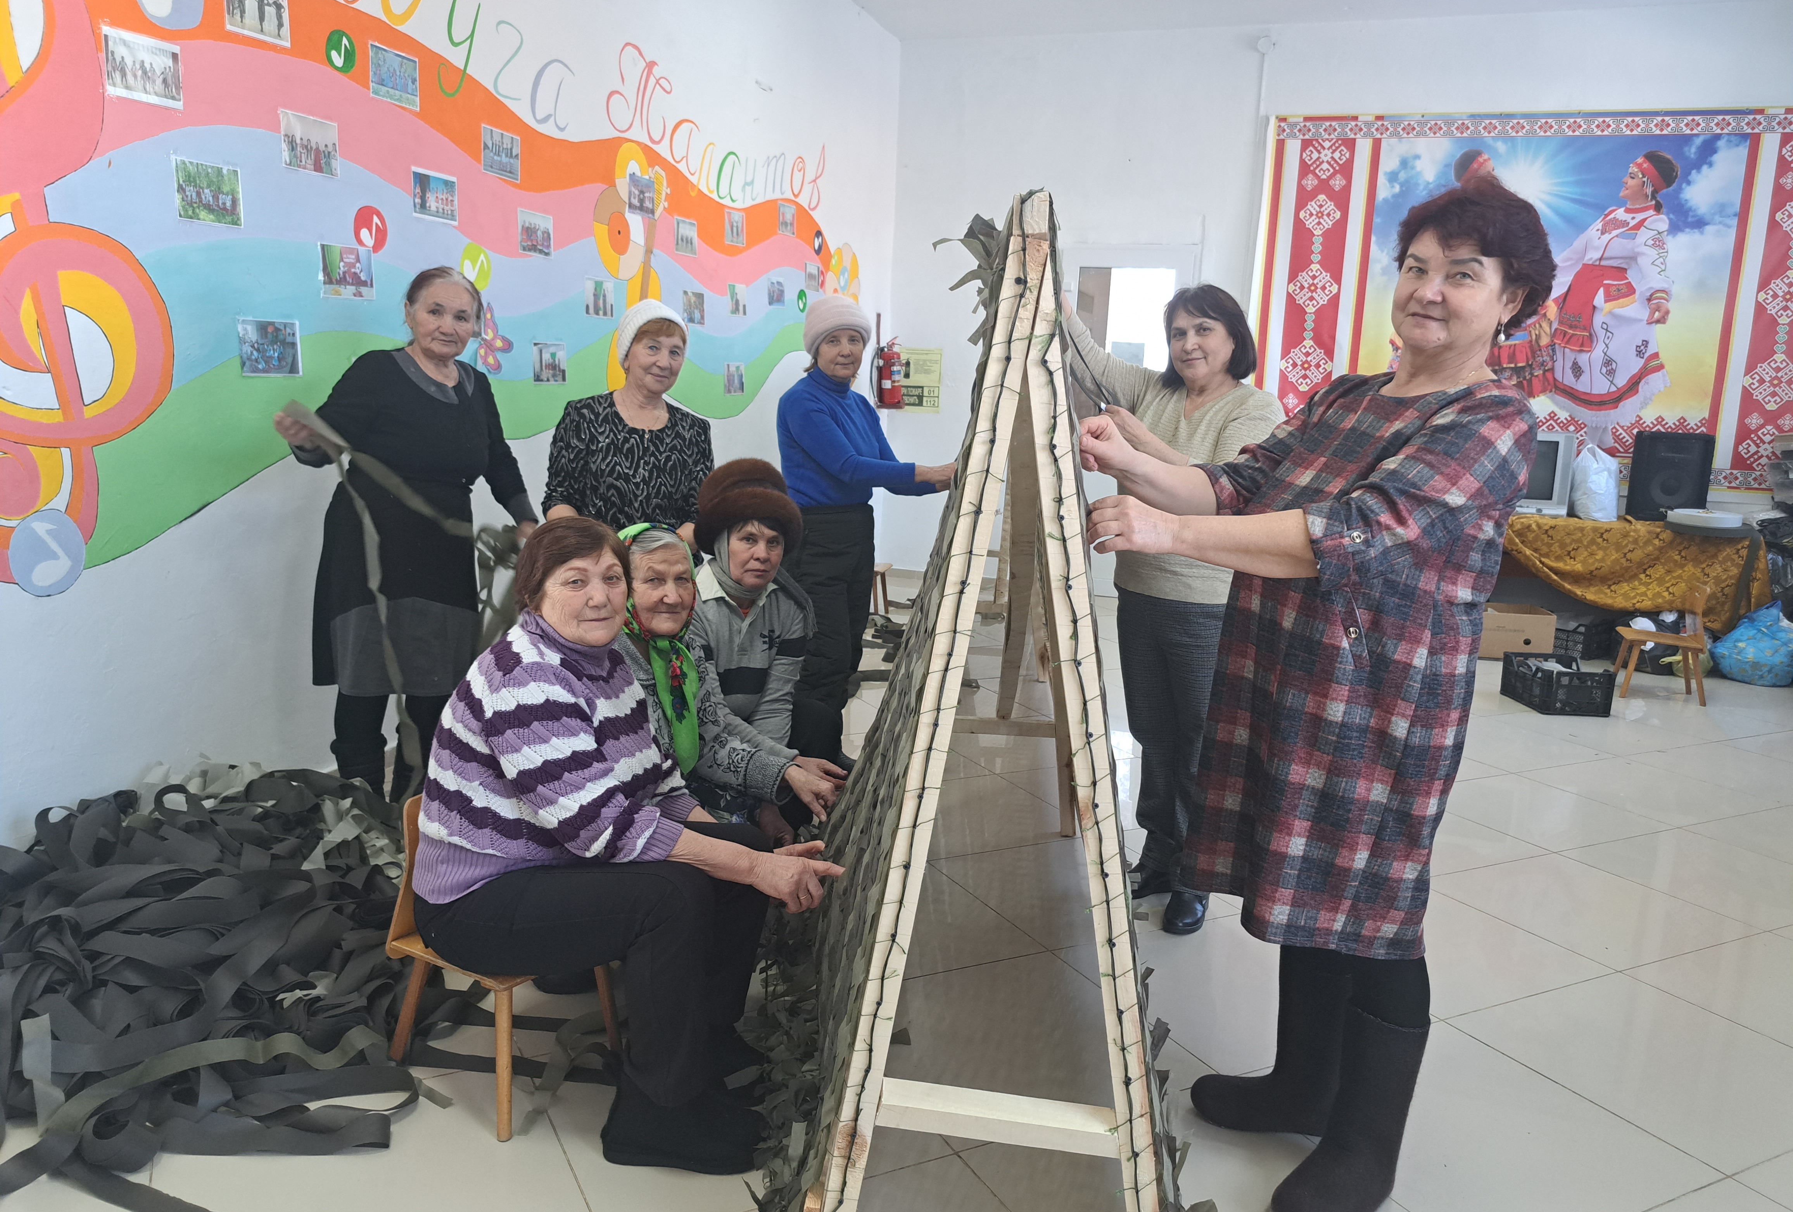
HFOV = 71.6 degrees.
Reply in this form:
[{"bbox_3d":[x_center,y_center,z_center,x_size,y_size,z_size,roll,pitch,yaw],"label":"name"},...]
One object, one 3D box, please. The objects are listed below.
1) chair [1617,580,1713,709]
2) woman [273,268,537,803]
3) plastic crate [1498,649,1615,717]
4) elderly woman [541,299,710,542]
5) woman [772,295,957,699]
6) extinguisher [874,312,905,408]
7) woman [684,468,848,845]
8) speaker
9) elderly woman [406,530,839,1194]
[{"bbox_3d":[3.572,0.157,5.810,0.340,0.545,0.290,6,11,20],"label":"chair"},{"bbox_3d":[-1.356,-0.136,3.417,0.600,1.570,0.420,-5,12,-37],"label":"woman"},{"bbox_3d":[2.964,0.350,5.579,0.300,0.195,0.385,2,10,0],"label":"plastic crate"},{"bbox_3d":[-0.785,-0.136,3.687,0.500,1.520,0.340,-3,11,-27],"label":"elderly woman"},{"bbox_3d":[-0.092,-0.217,4.104,0.580,1.590,0.480,9,12,34],"label":"woman"},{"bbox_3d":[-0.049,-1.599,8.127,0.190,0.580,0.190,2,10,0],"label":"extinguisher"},{"bbox_3d":[-0.377,0.173,3.261,0.480,1.090,0.580,-6,13,-39],"label":"woman"},{"bbox_3d":[4.195,-0.706,6.736,0.325,0.470,0.290,5,10,17],"label":"speaker"},{"bbox_3d":[-0.465,0.382,2.191,0.780,1.040,0.480,5,10,18],"label":"elderly woman"}]

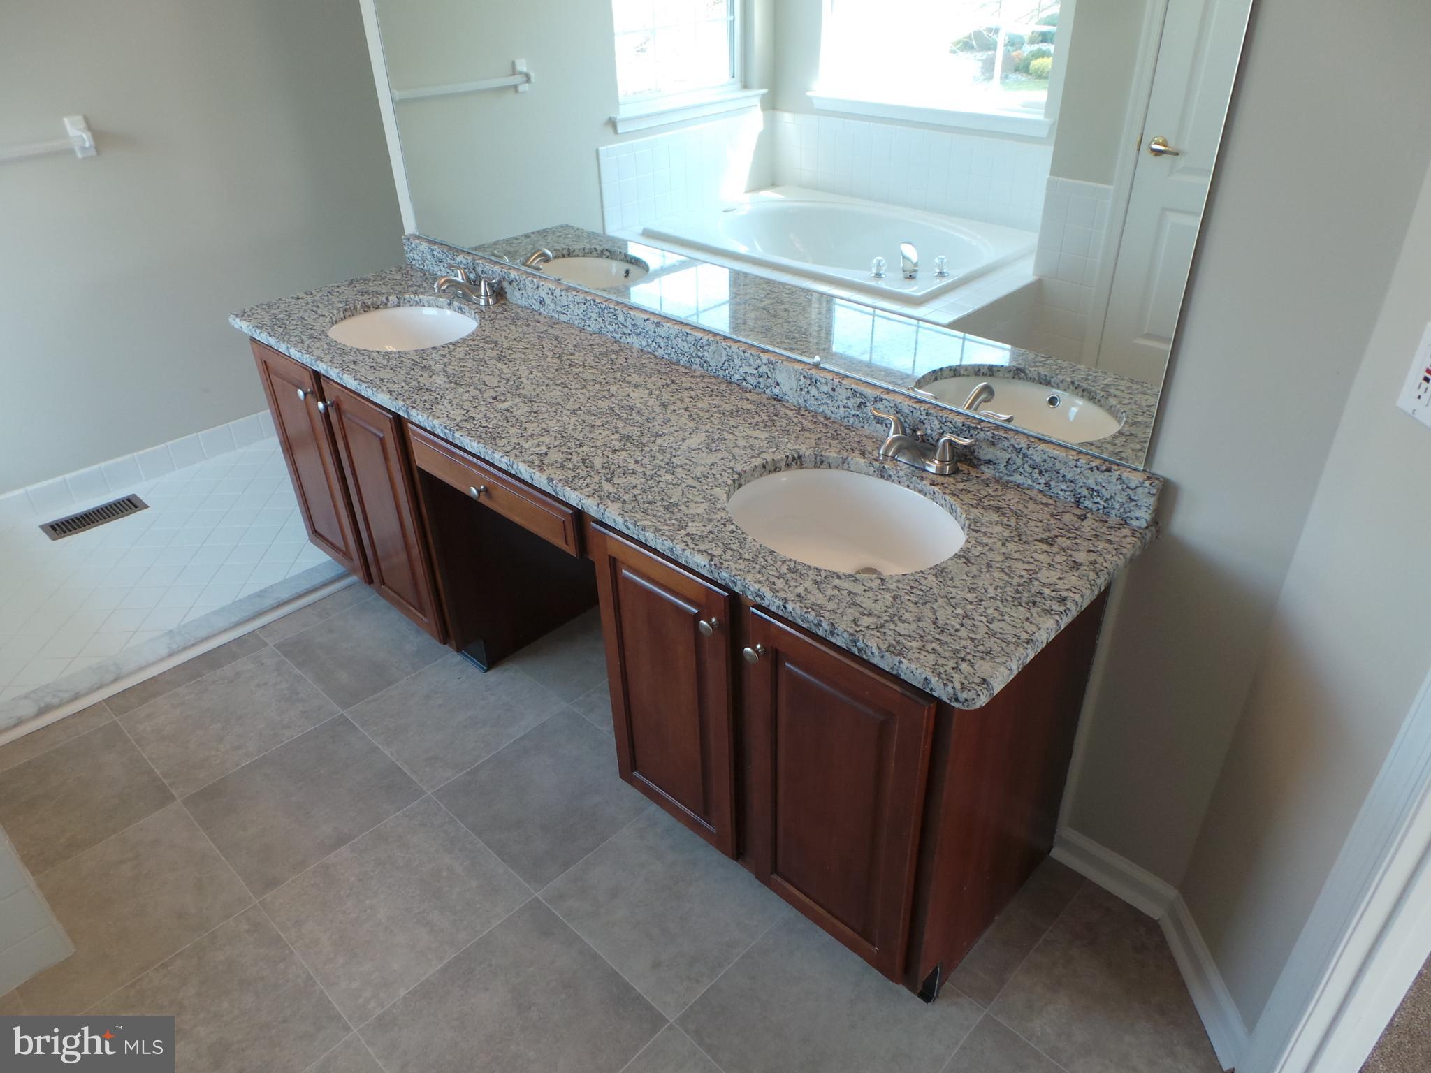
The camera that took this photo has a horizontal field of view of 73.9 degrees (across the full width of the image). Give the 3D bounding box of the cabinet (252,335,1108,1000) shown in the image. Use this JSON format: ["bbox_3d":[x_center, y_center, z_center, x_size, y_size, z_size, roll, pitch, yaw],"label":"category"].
[{"bbox_3d":[-0.280,0.051,2.275,2.188,0.800,0.534,26,41,36],"label":"cabinet"}]

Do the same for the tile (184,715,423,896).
[{"bbox_3d":[-0.944,0.603,2.190,0.403,0.010,0.403,26,41,36],"label":"tile"}]

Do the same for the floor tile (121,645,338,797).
[{"bbox_3d":[-1.236,0.460,2.428,0.403,0.010,0.403,26,41,36],"label":"floor tile"}]

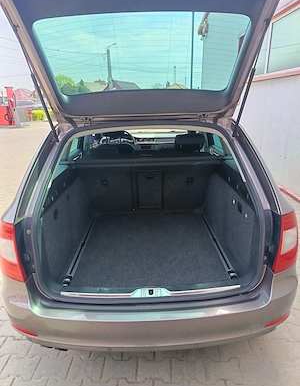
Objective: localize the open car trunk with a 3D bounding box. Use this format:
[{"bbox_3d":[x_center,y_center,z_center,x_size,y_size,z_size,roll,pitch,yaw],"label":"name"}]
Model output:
[{"bbox_3d":[-0.013,0.086,1.859,1.100,0.570,1.100,-2,18,0],"label":"open car trunk"}]

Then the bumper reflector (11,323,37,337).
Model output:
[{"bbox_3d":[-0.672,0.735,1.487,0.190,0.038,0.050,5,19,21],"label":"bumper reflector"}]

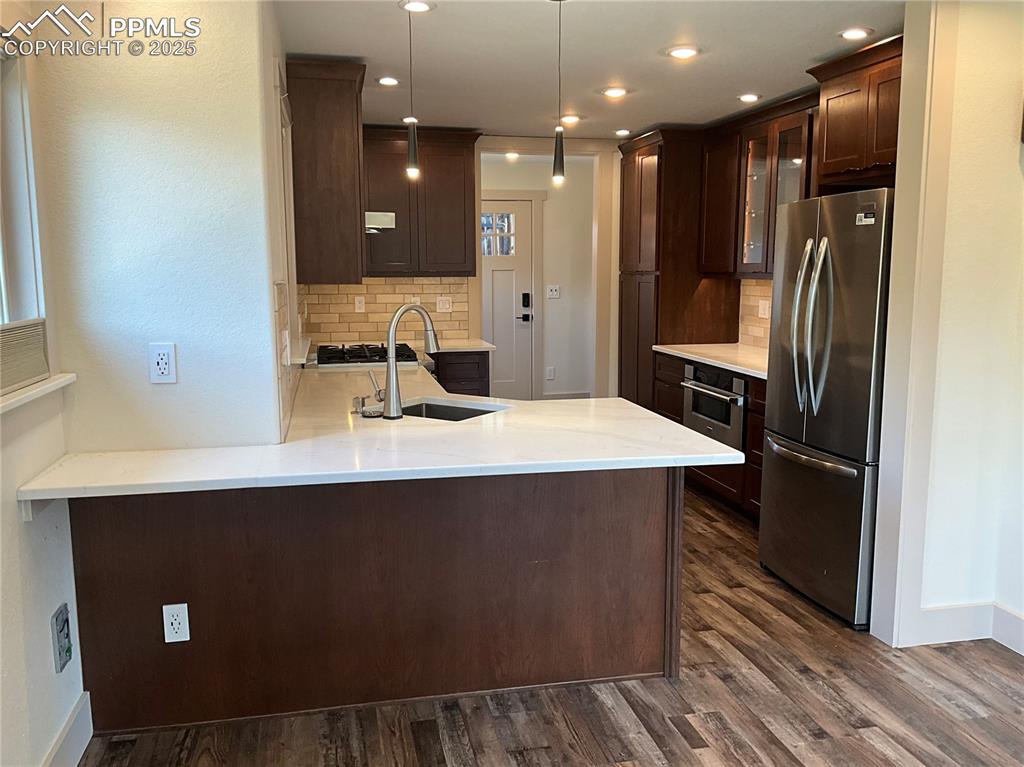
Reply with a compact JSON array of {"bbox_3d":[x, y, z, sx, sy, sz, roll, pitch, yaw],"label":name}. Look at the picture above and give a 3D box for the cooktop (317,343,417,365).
[{"bbox_3d":[-0.867,-0.170,5.124,0.582,0.065,0.763,-2,8,-12],"label":"cooktop"}]

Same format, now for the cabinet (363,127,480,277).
[{"bbox_3d":[-0.638,-1.209,5.853,0.790,0.955,0.375,-2,8,-12],"label":"cabinet"}]

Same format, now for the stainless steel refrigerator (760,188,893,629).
[{"bbox_3d":[1.635,0.074,3.794,0.743,1.749,0.763,-2,8,-12],"label":"stainless steel refrigerator"}]

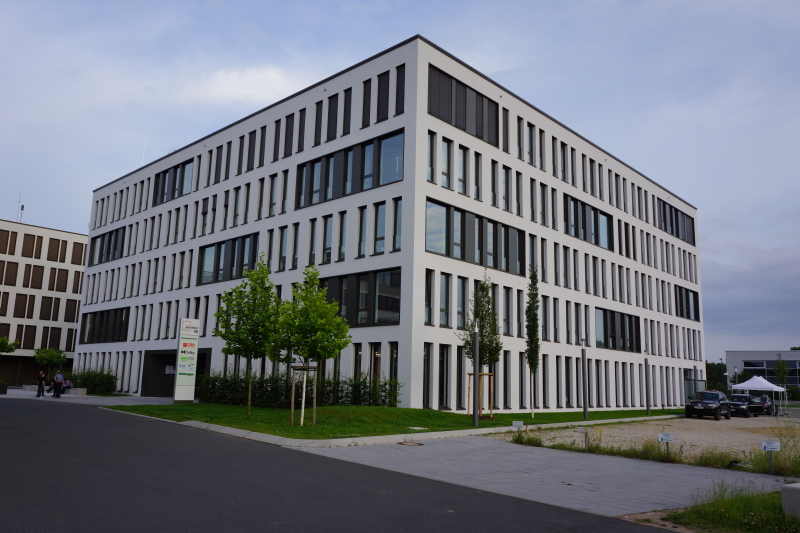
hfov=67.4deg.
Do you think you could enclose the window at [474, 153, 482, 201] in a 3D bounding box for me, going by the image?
[{"bbox_3d":[4.301,-4.944,33.186,0.200,2.770,0.686,-9,-16,44],"label":"window"}]

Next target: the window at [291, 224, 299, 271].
[{"bbox_3d":[-6.106,-1.185,35.189,0.641,2.779,0.200,-8,-15,42],"label":"window"}]

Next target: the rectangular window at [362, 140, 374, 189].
[{"bbox_3d":[-1.665,-5.362,31.990,0.926,2.781,0.200,-8,-15,42],"label":"rectangular window"}]

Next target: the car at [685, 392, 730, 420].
[{"bbox_3d":[19.500,8.740,38.100,1.930,1.730,4.750,-8,-14,39],"label":"car"}]

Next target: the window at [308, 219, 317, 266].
[{"bbox_3d":[-4.947,-1.341,34.110,0.661,2.770,0.200,-9,-15,42],"label":"window"}]

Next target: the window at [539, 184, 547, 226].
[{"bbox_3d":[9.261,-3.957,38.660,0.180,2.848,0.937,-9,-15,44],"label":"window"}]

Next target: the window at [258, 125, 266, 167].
[{"bbox_3d":[-8.938,-7.817,39.424,0.670,2.770,0.200,-8,-15,42],"label":"window"}]

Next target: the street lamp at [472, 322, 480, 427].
[{"bbox_3d":[2.973,4.124,23.430,0.230,4.156,0.230,0,-11,7],"label":"street lamp"}]

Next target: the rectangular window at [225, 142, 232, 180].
[{"bbox_3d":[-11.952,-7.367,42.123,0.670,2.770,0.200,-8,-15,42],"label":"rectangular window"}]

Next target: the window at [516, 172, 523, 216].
[{"bbox_3d":[7.131,-4.314,35.998,0.200,2.770,0.645,-9,-16,44],"label":"window"}]

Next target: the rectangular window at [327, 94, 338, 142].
[{"bbox_3d":[-3.837,-8.579,34.856,0.950,2.770,0.200,-8,-15,42],"label":"rectangular window"}]

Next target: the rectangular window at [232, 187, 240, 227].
[{"bbox_3d":[-10.951,-3.957,40.268,0.891,2.770,0.200,-9,-15,42],"label":"rectangular window"}]

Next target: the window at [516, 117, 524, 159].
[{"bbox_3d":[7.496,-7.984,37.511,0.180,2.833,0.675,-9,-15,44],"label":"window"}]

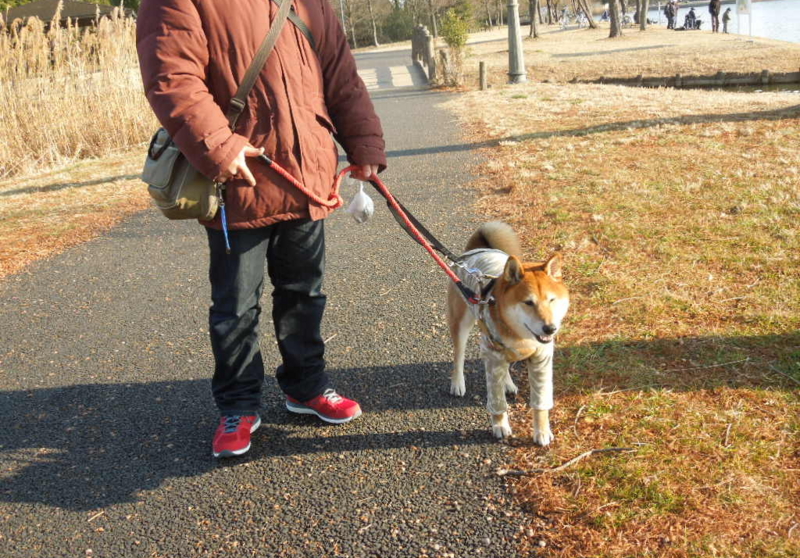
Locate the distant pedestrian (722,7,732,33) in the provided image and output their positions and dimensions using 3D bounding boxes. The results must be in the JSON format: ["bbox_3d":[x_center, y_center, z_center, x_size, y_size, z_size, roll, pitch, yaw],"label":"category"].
[{"bbox_3d":[14.052,-11.074,38.656,0.330,1.080,0.340,-8,16,-10],"label":"distant pedestrian"}]

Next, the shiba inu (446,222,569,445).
[{"bbox_3d":[0.313,0.169,2.730,0.235,0.565,0.620,-8,16,-11],"label":"shiba inu"}]

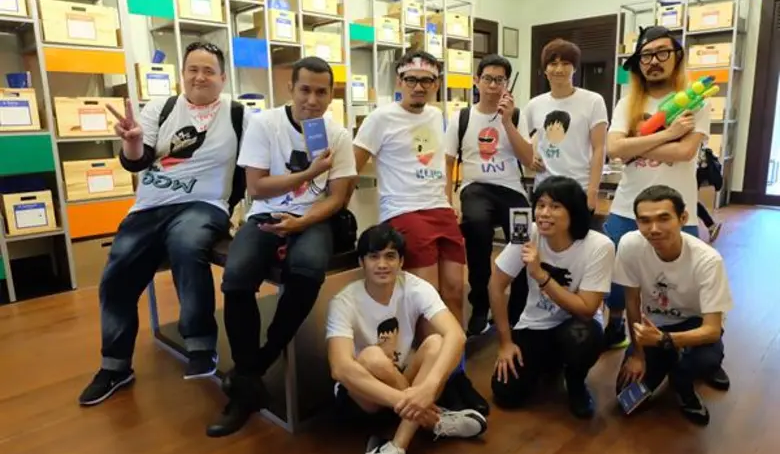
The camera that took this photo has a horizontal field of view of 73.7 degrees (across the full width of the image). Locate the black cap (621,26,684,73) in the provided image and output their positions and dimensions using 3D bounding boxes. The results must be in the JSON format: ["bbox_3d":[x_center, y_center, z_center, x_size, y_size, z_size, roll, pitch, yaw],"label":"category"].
[{"bbox_3d":[1.257,-0.850,2.489,0.240,0.190,0.260,4,13,24],"label":"black cap"}]

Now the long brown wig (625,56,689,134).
[{"bbox_3d":[1.320,-0.678,2.565,0.290,0.420,0.240,4,13,24],"label":"long brown wig"}]

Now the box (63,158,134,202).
[{"bbox_3d":[-2.584,-0.425,4.498,0.459,0.320,0.515,9,15,44],"label":"box"}]

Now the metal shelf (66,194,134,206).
[{"bbox_3d":[-2.515,-0.268,4.426,0.508,0.030,0.546,10,16,44],"label":"metal shelf"}]

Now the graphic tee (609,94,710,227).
[{"bbox_3d":[1.446,-0.365,2.810,0.490,0.660,0.290,3,12,22],"label":"graphic tee"}]

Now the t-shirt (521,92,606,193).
[{"bbox_3d":[0.993,-0.464,2.959,0.480,0.680,0.270,5,13,27],"label":"t-shirt"}]

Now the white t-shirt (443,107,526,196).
[{"bbox_3d":[0.538,-0.430,2.960,0.460,0.520,0.290,0,11,7],"label":"white t-shirt"}]

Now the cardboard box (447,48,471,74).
[{"bbox_3d":[0.863,-2.336,7.421,0.343,0.301,0.495,10,16,44],"label":"cardboard box"}]

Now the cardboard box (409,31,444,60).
[{"bbox_3d":[0.499,-2.495,7.255,0.303,0.287,0.350,-12,15,-44],"label":"cardboard box"}]

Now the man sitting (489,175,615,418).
[{"bbox_3d":[0.752,0.276,2.462,0.580,1.020,0.600,2,12,17],"label":"man sitting"}]

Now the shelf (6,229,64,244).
[{"bbox_3d":[-2.946,0.039,4.261,0.405,0.035,0.500,-12,15,-44],"label":"shelf"}]

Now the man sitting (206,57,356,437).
[{"bbox_3d":[-0.437,0.069,2.228,0.600,1.537,0.660,1,12,12],"label":"man sitting"}]

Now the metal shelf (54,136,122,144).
[{"bbox_3d":[-2.622,-0.750,4.503,0.620,0.037,0.620,9,15,44],"label":"metal shelf"}]

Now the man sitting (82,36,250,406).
[{"bbox_3d":[-1.042,-0.031,2.529,0.720,1.638,0.680,1,12,12],"label":"man sitting"}]

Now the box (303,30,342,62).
[{"bbox_3d":[-0.848,-1.963,5.721,0.343,0.295,0.508,10,16,44],"label":"box"}]

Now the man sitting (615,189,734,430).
[{"bbox_3d":[1.298,0.292,2.417,0.570,0.980,0.600,5,13,29],"label":"man sitting"}]

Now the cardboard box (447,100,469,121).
[{"bbox_3d":[0.810,-1.681,7.751,0.459,0.325,0.515,9,15,44],"label":"cardboard box"}]

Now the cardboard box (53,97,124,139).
[{"bbox_3d":[-2.592,-0.921,4.408,0.459,0.316,0.515,9,15,44],"label":"cardboard box"}]

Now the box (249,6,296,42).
[{"bbox_3d":[-1.189,-2.037,5.355,0.343,0.302,0.305,10,16,44],"label":"box"}]

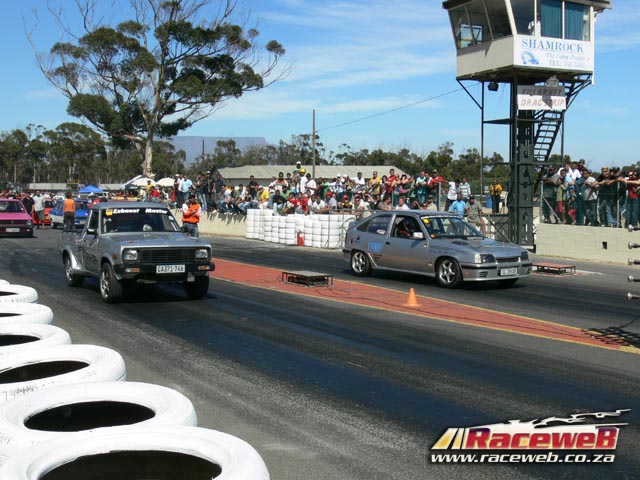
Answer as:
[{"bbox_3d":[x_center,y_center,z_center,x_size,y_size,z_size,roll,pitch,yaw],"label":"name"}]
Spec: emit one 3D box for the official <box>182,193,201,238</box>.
[{"bbox_3d":[-3.797,-0.453,24.000,0.560,1.760,0.380,-1,3,-21],"label":"official"}]

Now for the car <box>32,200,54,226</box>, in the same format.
[{"bbox_3d":[-14.628,-1.437,42.500,1.630,1.400,3.900,-1,3,-25],"label":"car"}]

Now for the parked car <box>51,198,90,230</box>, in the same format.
[{"bbox_3d":[-12.081,-1.228,39.500,1.620,1.400,3.850,-1,3,-27],"label":"parked car"}]

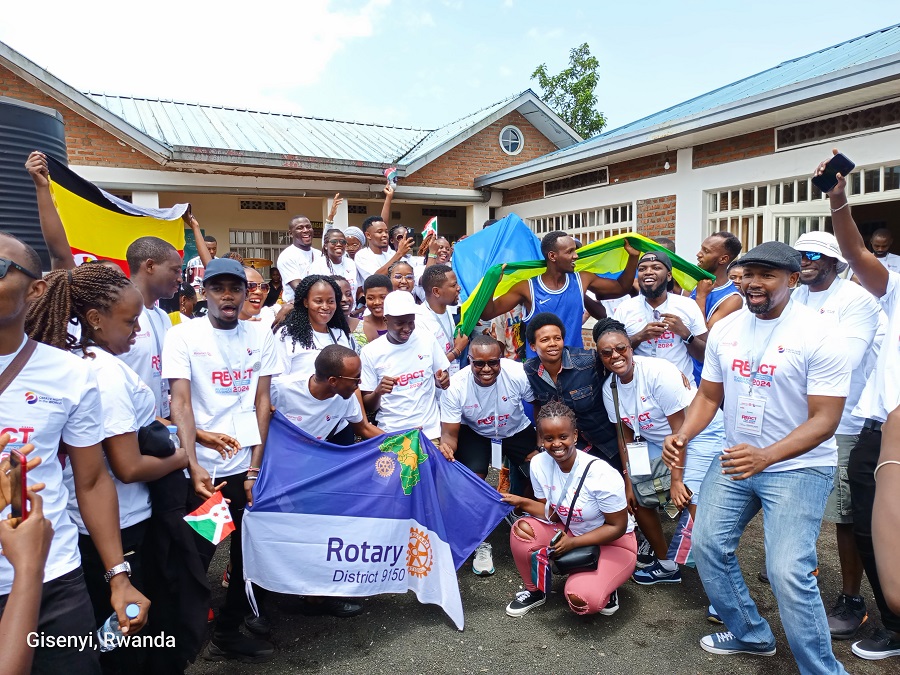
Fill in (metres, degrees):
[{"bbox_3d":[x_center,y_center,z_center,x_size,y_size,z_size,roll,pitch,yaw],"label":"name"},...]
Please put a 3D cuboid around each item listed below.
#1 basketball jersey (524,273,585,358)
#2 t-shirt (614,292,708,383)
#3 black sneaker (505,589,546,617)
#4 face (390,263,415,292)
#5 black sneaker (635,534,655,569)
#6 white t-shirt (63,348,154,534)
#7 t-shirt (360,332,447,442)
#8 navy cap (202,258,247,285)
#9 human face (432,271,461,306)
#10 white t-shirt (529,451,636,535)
[{"bbox_3d":[0.609,-0.052,3.750,0.400,0.680,0.260,-1,5,-5],"label":"basketball jersey"},{"bbox_3d":[1.100,0.099,3.380,0.490,0.660,0.280,2,6,28],"label":"t-shirt"},{"bbox_3d":[0.371,1.225,3.081,0.245,0.095,0.095,-6,7,-43],"label":"black sneaker"},{"bbox_3d":[-0.307,-0.388,4.200,0.155,0.205,0.165,-1,5,-6],"label":"face"},{"bbox_3d":[1.068,1.158,3.550,0.100,0.130,0.260,-1,5,-6],"label":"black sneaker"},{"bbox_3d":[-1.116,0.333,2.100,0.320,0.570,0.430,1,6,-9],"label":"white t-shirt"},{"bbox_3d":[-0.245,0.253,3.420,0.500,0.630,0.300,-2,11,-13],"label":"t-shirt"},{"bbox_3d":[-0.892,-0.263,2.570,0.180,0.120,0.250,-3,8,-24],"label":"navy cap"},{"bbox_3d":[-0.019,-0.268,3.520,0.150,0.200,0.150,0,5,8],"label":"human face"},{"bbox_3d":[0.626,0.751,3.070,0.450,0.430,0.320,2,21,24],"label":"white t-shirt"}]

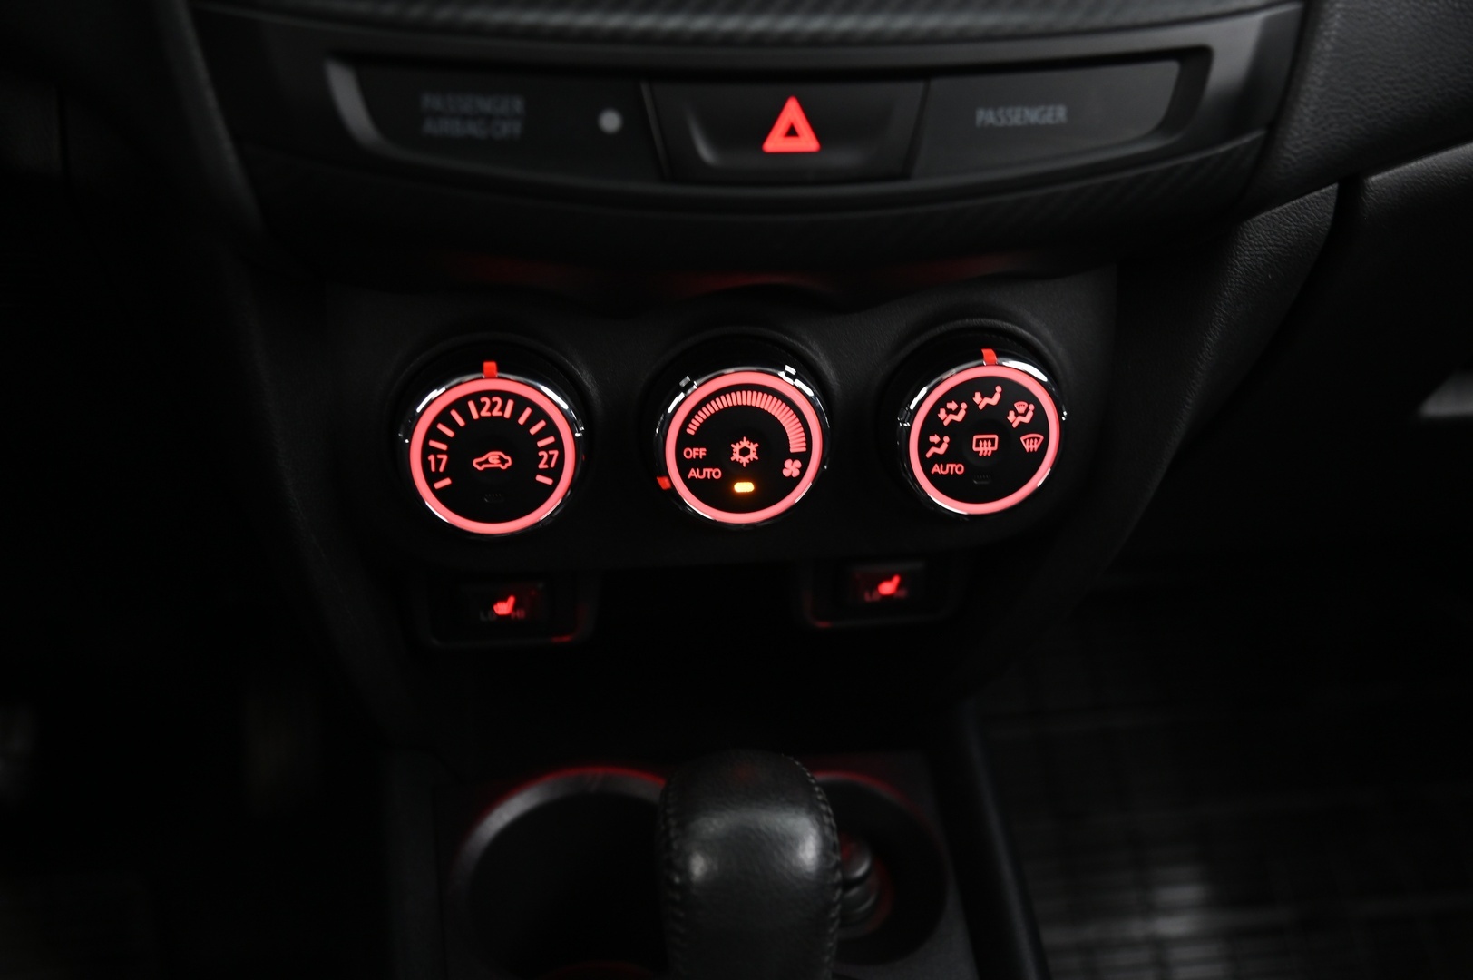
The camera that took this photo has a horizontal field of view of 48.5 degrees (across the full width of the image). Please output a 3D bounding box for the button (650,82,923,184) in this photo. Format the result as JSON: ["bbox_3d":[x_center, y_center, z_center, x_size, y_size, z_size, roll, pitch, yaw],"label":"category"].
[{"bbox_3d":[0.012,-0.091,0.415,0.069,0.026,0.015,-2,18,-9],"label":"button"}]

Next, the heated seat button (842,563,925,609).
[{"bbox_3d":[0.054,0.034,0.609,0.032,0.018,0.012,-2,22,-9],"label":"heated seat button"}]

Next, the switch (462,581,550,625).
[{"bbox_3d":[-0.084,0.039,0.589,0.032,0.018,0.012,-2,22,-9],"label":"switch"}]

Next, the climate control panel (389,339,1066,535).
[{"bbox_3d":[0.000,-0.017,0.501,0.202,0.055,0.026,-2,19,-9],"label":"climate control panel"}]

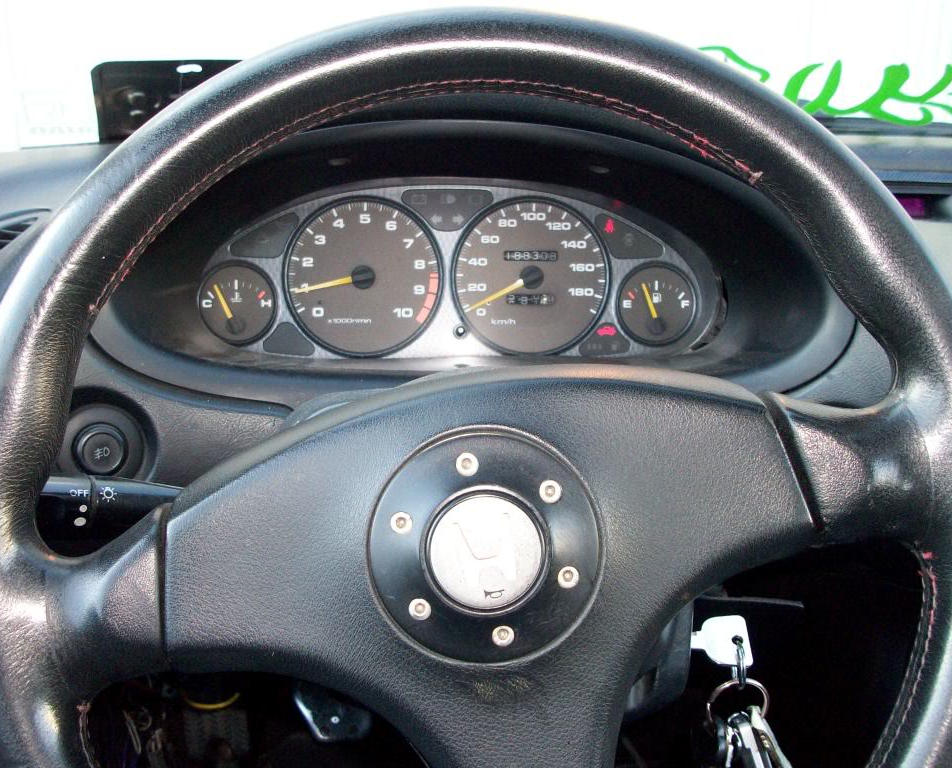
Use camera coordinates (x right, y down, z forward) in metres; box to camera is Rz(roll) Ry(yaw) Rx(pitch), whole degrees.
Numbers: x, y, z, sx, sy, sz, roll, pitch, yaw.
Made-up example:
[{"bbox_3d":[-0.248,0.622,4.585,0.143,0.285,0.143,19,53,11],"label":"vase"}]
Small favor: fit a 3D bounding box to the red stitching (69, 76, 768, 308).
[{"bbox_3d":[-0.024,-0.079,0.374,0.252,0.057,0.016,-11,-1,-1],"label":"red stitching"}]

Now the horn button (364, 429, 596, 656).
[{"bbox_3d":[0.004,0.066,0.410,0.095,0.095,0.018,-11,-1,-1],"label":"horn button"}]

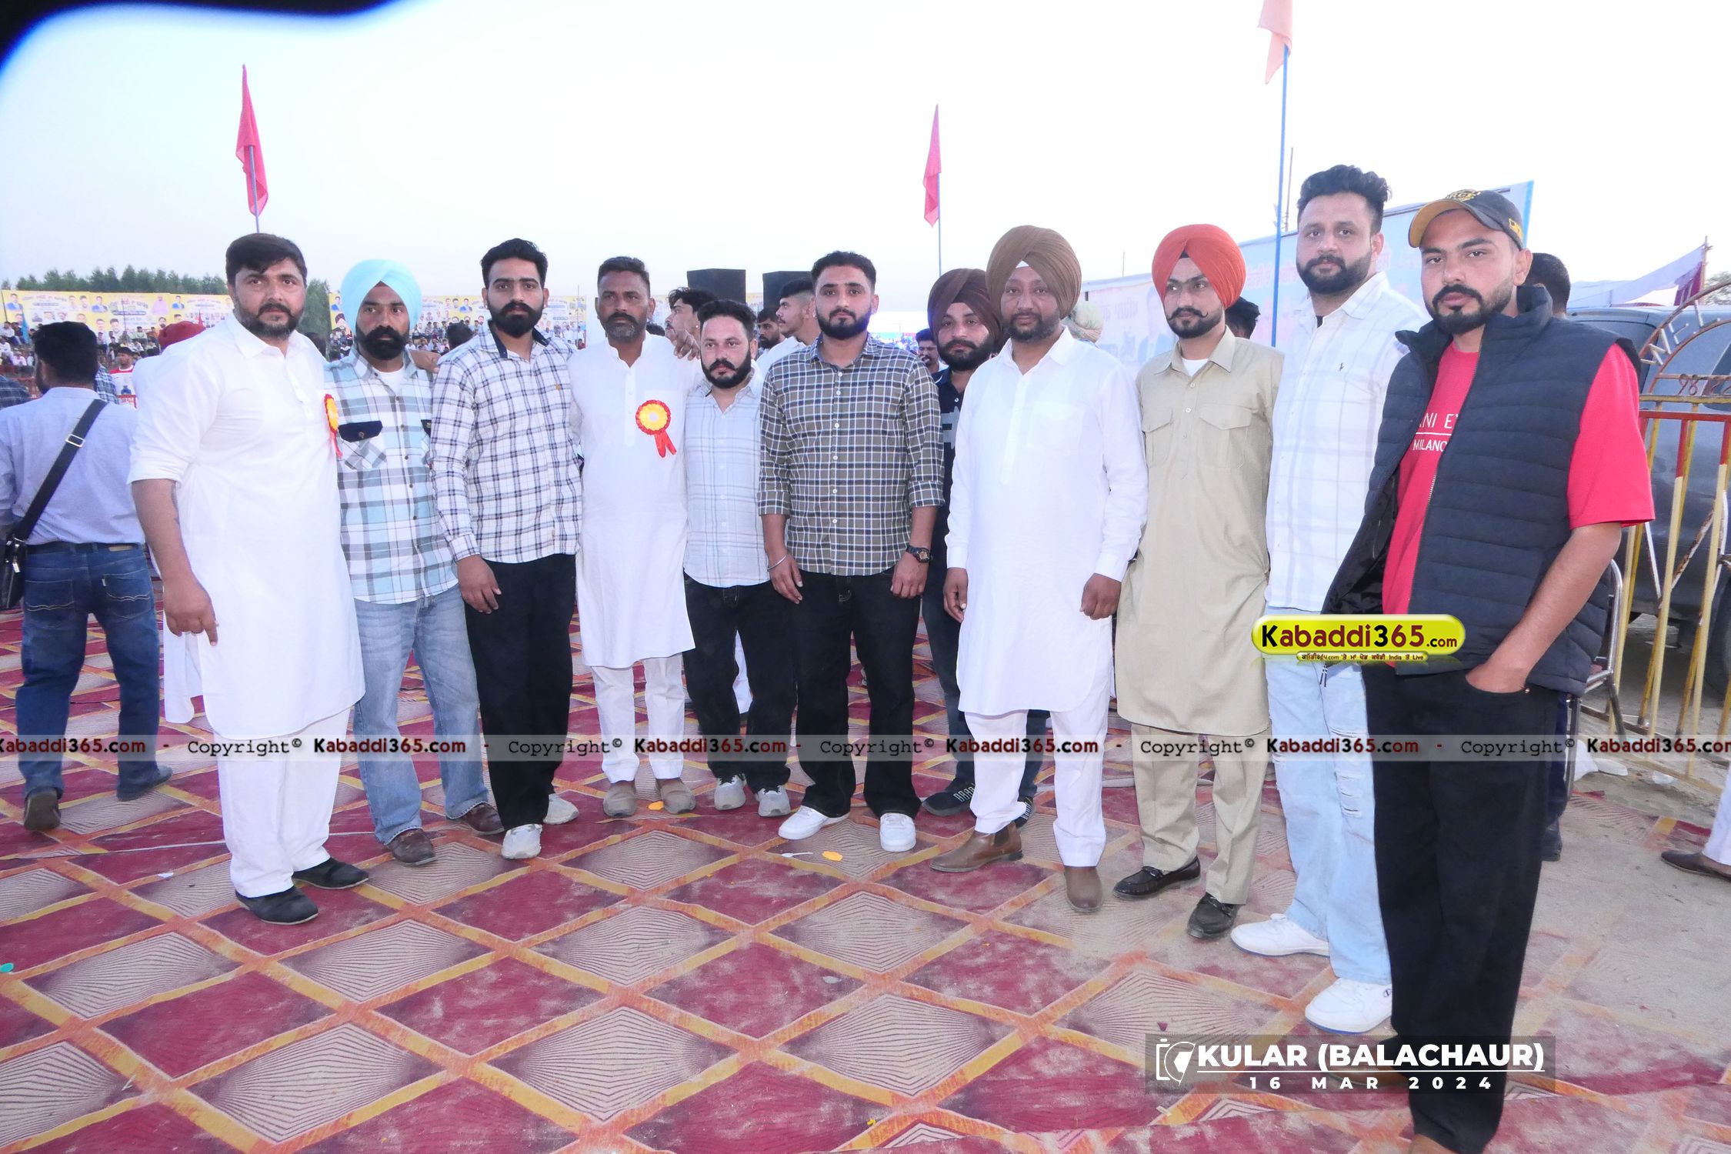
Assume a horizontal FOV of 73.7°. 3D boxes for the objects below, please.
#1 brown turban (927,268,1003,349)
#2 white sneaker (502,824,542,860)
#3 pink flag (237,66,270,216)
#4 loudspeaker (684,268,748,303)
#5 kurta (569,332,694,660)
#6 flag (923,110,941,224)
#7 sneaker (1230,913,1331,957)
[{"bbox_3d":[0.299,-0.798,3.429,0.225,0.215,0.250,2,7,14],"label":"brown turban"},{"bbox_3d":[-1.028,0.746,3.514,0.110,0.120,0.290,-2,10,-7],"label":"white sneaker"},{"bbox_3d":[-4.725,-3.365,8.900,0.240,1.100,0.200,-1,10,0],"label":"pink flag"},{"bbox_3d":[-1.422,-2.630,11.337,0.410,0.720,0.400,-6,11,-26],"label":"loudspeaker"},{"bbox_3d":[-0.738,-0.243,3.662,0.460,1.000,0.280,-2,10,-6],"label":"kurta"},{"bbox_3d":[0.609,-3.772,10.600,0.170,1.100,0.170,-1,10,0],"label":"flag"},{"bbox_3d":[1.033,0.847,2.802,0.288,0.107,0.106,0,11,6],"label":"sneaker"}]

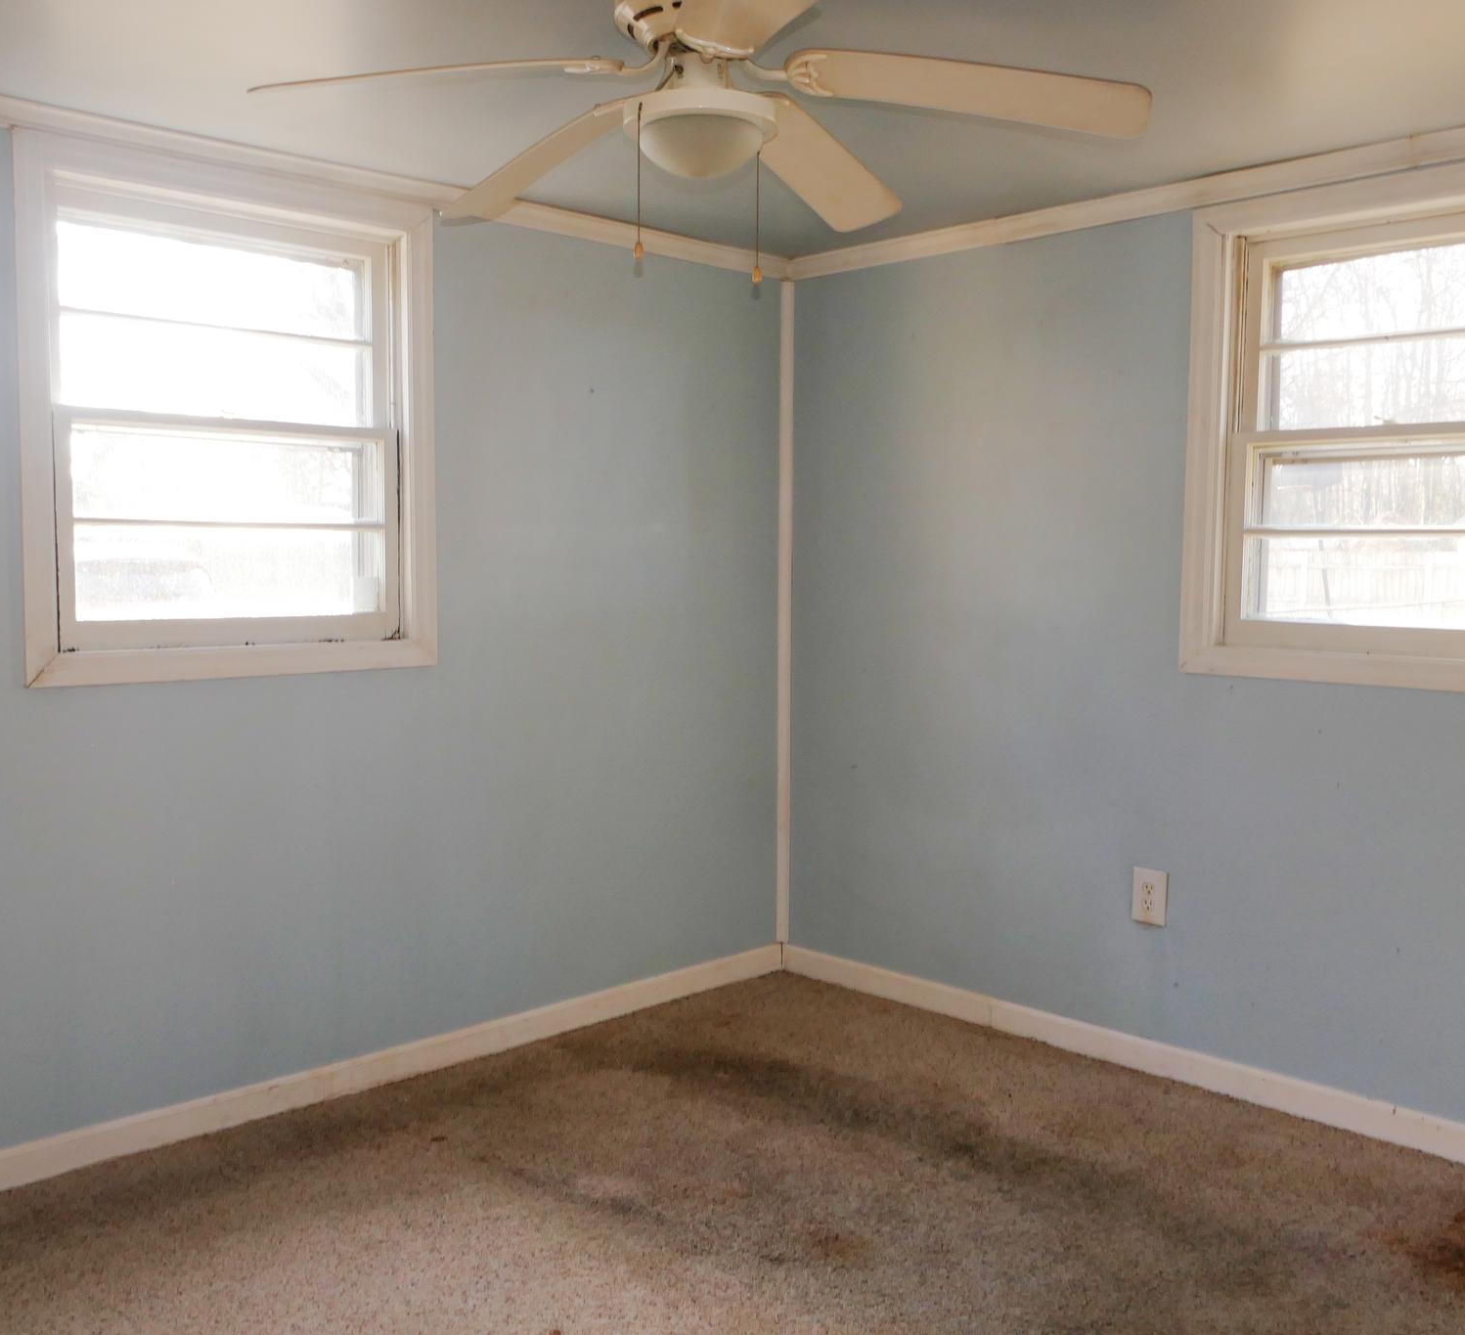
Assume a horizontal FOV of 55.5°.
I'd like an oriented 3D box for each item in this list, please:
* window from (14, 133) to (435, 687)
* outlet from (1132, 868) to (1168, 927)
[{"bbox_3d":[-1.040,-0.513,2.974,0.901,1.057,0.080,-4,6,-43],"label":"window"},{"bbox_3d":[1.001,0.551,3.341,0.090,0.131,0.010,5,7,44],"label":"outlet"}]

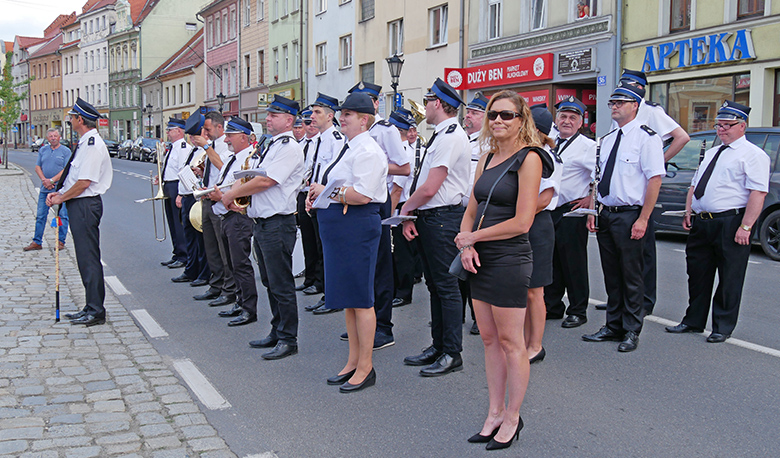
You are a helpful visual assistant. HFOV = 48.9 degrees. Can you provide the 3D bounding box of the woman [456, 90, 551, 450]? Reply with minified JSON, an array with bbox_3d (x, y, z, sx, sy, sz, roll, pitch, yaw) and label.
[{"bbox_3d":[0.528,0.192,4.155,0.360,1.700,0.460,-5,7,-44],"label":"woman"}]

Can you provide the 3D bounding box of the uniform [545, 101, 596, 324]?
[{"bbox_3d":[1.436,-0.148,6.931,0.560,1.800,0.400,5,7,40],"label":"uniform"}]

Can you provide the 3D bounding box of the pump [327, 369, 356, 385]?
[{"bbox_3d":[-0.263,0.889,5.255,0.255,0.095,0.085,-3,6,-30],"label":"pump"}]

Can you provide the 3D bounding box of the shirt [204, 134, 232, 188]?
[{"bbox_3d":[-1.597,-0.582,7.980,0.360,0.620,0.500,-2,6,-28],"label":"shirt"}]

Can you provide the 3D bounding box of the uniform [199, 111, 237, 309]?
[{"bbox_3d":[-1.611,-0.202,8.094,0.360,1.774,0.480,-2,6,-26],"label":"uniform"}]

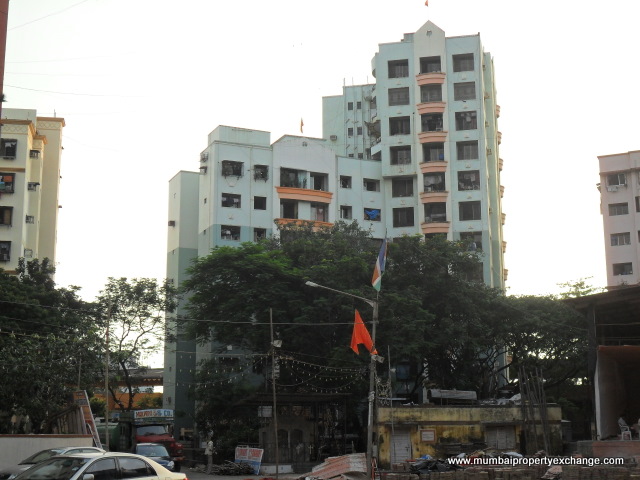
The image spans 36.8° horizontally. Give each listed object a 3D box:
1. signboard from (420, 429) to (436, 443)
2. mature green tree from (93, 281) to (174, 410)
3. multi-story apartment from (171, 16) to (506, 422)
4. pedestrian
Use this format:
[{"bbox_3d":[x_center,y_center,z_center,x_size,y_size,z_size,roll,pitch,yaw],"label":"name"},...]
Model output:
[{"bbox_3d":[5.056,9.134,44.803,0.750,0.620,0.060,0,-11,-3],"label":"signboard"},{"bbox_3d":[-10.878,7.566,56.563,5.068,10.827,4.800,1,-11,-8],"label":"mature green tree"},{"bbox_3d":[1.400,0.083,97.238,34.000,40.600,20.000,0,-11,-2],"label":"multi-story apartment"},{"bbox_3d":[-4.663,9.076,40.759,0.420,1.669,0.500,-3,-11,12],"label":"pedestrian"}]

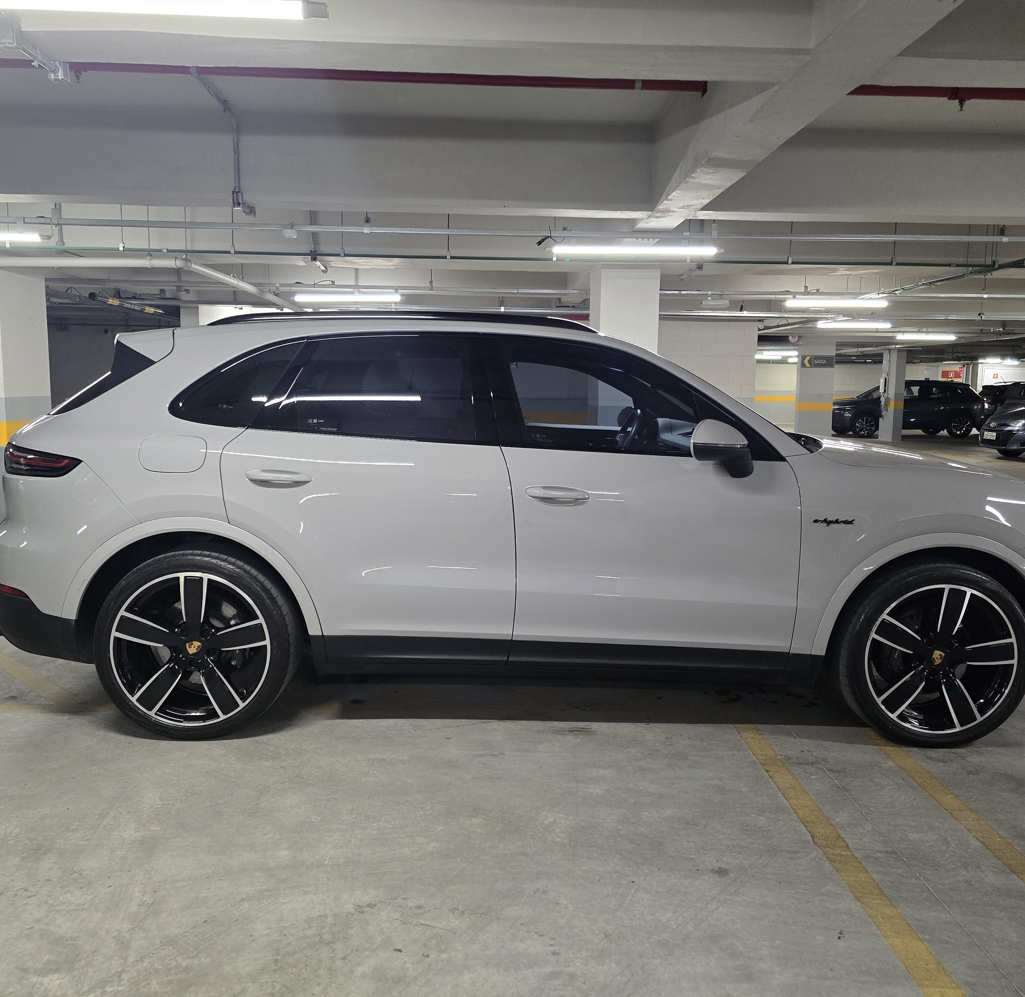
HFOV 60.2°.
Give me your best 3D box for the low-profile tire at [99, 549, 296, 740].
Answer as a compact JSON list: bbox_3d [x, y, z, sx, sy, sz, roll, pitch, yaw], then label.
[{"bbox_3d":[-1.234,0.565,3.526,0.737,0.737,0.305,1,8,0],"label":"low-profile tire"}]

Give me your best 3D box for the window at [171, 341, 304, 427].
[{"bbox_3d":[-1.089,-0.458,3.496,0.499,0.375,0.090,1,-18,0],"label":"window"}]

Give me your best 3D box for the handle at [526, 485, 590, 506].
[{"bbox_3d":[0.172,-0.014,3.361,0.235,0.072,0.065,1,8,0],"label":"handle"}]

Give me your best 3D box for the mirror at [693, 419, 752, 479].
[{"bbox_3d":[0.782,-0.188,3.301,0.170,0.200,0.250,1,8,0],"label":"mirror"}]

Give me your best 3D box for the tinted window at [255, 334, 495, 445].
[{"bbox_3d":[-0.532,-0.438,3.487,0.922,0.469,0.090,1,-16,0],"label":"tinted window"}]

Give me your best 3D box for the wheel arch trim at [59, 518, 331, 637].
[{"bbox_3d":[-1.228,0.297,3.389,1.014,0.455,0.110,1,8,0],"label":"wheel arch trim"}]

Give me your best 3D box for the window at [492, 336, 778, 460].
[{"bbox_3d":[0.481,-0.403,3.498,1.121,0.505,0.100,1,-14,0],"label":"window"}]

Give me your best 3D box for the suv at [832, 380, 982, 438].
[{"bbox_3d":[10.956,-2.566,25.135,4.460,1.620,1.825,0,7,-3],"label":"suv"}]

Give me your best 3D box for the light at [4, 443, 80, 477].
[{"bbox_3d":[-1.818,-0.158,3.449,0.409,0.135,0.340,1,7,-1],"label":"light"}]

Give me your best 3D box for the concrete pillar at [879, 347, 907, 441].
[{"bbox_3d":[9.888,-2.698,22.900,0.250,2.420,0.700,0,7,-3],"label":"concrete pillar"}]

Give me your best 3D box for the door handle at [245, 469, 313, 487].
[{"bbox_3d":[-0.877,-0.078,3.324,0.260,0.062,0.055,1,7,-1],"label":"door handle"}]

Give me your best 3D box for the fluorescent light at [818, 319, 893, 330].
[{"bbox_3d":[5.651,-2.875,14.600,1.240,0.090,0.100,1,8,-2],"label":"fluorescent light"}]

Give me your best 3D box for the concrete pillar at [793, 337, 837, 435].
[{"bbox_3d":[7.064,-2.487,20.674,0.763,2.460,0.270,1,8,-2],"label":"concrete pillar"}]

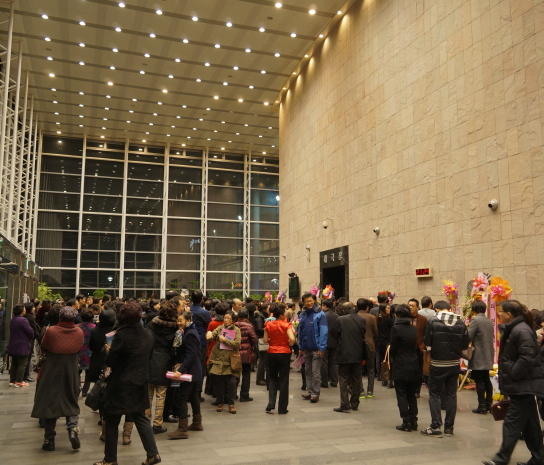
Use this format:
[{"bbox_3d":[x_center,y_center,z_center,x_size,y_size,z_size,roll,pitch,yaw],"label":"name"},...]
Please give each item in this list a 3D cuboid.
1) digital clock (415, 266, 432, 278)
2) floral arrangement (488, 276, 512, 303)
[{"bbox_3d":[3.982,1.036,13.767,0.086,0.246,0.675,3,-8,-18],"label":"digital clock"},{"bbox_3d":[3.924,0.984,9.016,0.380,0.455,0.280,-6,-10,40],"label":"floral arrangement"}]

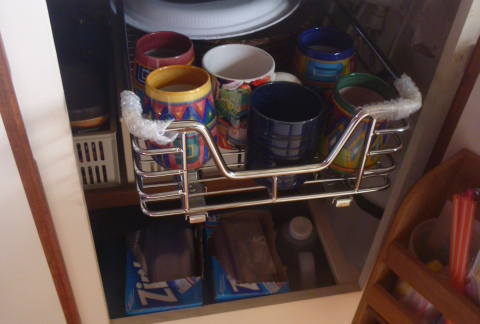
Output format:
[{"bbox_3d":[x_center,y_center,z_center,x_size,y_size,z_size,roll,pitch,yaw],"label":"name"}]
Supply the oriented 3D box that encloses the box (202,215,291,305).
[{"bbox_3d":[0.007,0.184,0.934,0.121,0.088,0.185,-3,42,-9],"label":"box"}]

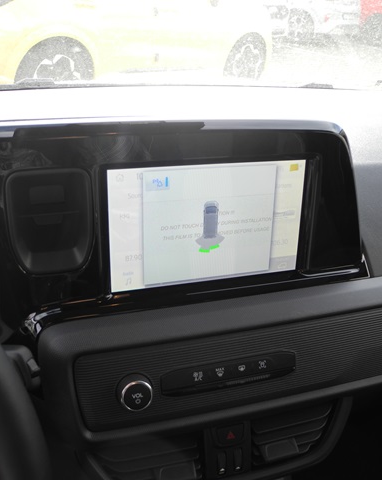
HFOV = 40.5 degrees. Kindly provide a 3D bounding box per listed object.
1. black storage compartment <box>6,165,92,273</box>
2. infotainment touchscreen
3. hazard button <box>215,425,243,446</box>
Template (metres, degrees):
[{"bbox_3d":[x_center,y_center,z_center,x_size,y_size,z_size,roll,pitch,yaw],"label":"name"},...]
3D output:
[{"bbox_3d":[-0.112,-0.020,0.413,0.064,0.086,0.039,-5,21,-17],"label":"black storage compartment"},{"bbox_3d":[0.015,-0.015,0.449,0.174,0.104,0.012,-6,21,-18],"label":"infotainment touchscreen"},{"bbox_3d":[0.036,0.188,0.504,0.028,0.020,0.008,-6,9,-18],"label":"hazard button"}]

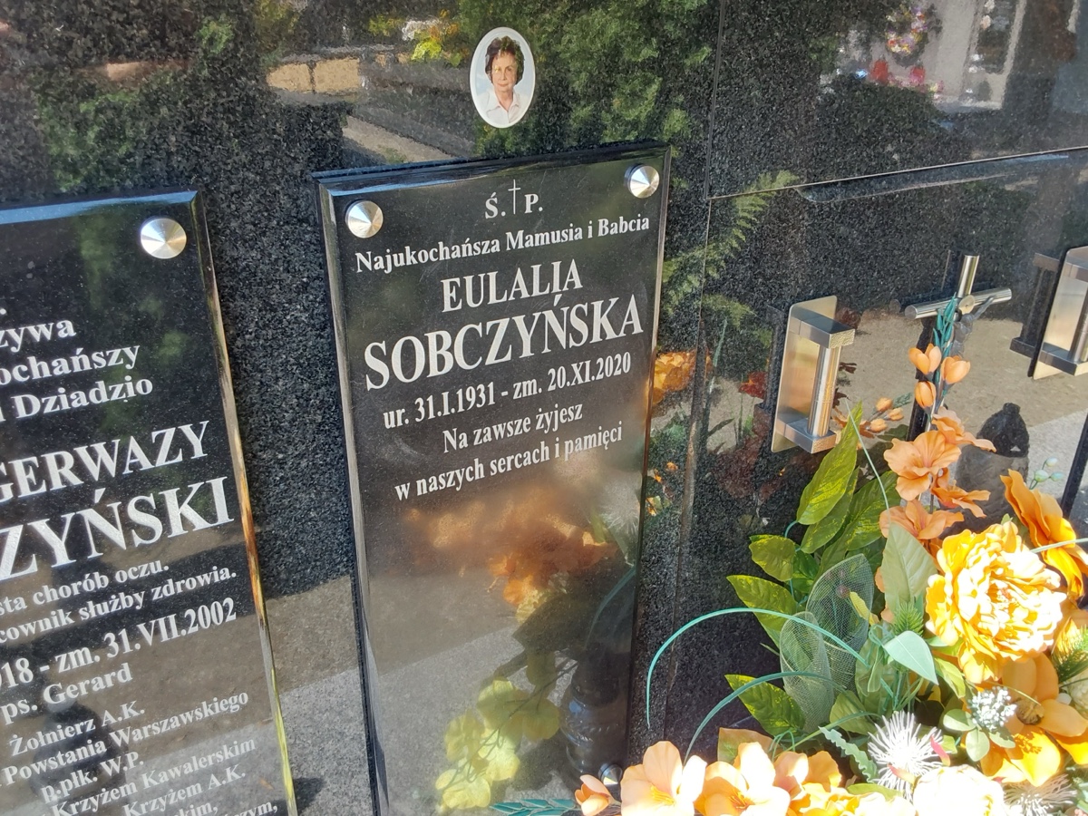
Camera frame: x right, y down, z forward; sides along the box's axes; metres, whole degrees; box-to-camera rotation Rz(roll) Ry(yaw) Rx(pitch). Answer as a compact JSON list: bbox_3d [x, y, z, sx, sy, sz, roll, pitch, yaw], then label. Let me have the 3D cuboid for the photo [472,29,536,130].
[{"bbox_3d":[-0.037,-0.296,0.792,0.066,0.085,0.008,-13,29,-27],"label":"photo"}]

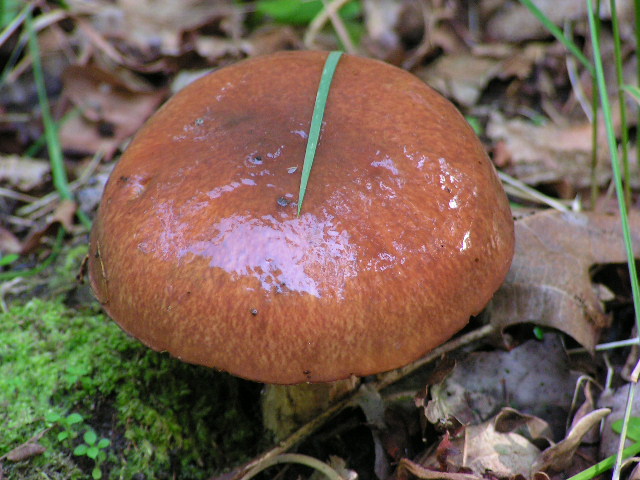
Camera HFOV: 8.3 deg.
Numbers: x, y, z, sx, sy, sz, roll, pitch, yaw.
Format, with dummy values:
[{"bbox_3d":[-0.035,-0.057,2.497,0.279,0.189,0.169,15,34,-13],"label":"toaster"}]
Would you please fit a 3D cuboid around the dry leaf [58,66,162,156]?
[{"bbox_3d":[-0.064,-0.040,1.365,0.034,0.014,0.034,0,32,0],"label":"dry leaf"}]

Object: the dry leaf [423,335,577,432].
[{"bbox_3d":[0.050,0.040,1.235,0.044,0.014,0.034,0,32,0],"label":"dry leaf"}]

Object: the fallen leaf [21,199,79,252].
[{"bbox_3d":[-0.080,-0.004,1.305,0.018,0.012,0.014,0,32,0],"label":"fallen leaf"}]

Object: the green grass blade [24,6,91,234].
[{"bbox_3d":[-0.080,-0.036,1.335,0.008,0.009,0.073,-24,66,14],"label":"green grass blade"}]

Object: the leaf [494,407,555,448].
[{"bbox_3d":[0.056,0.051,1.220,0.017,0.009,0.010,0,32,0],"label":"leaf"}]

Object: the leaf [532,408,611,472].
[{"bbox_3d":[0.069,0.055,1.215,0.021,0.012,0.015,0,32,0],"label":"leaf"}]

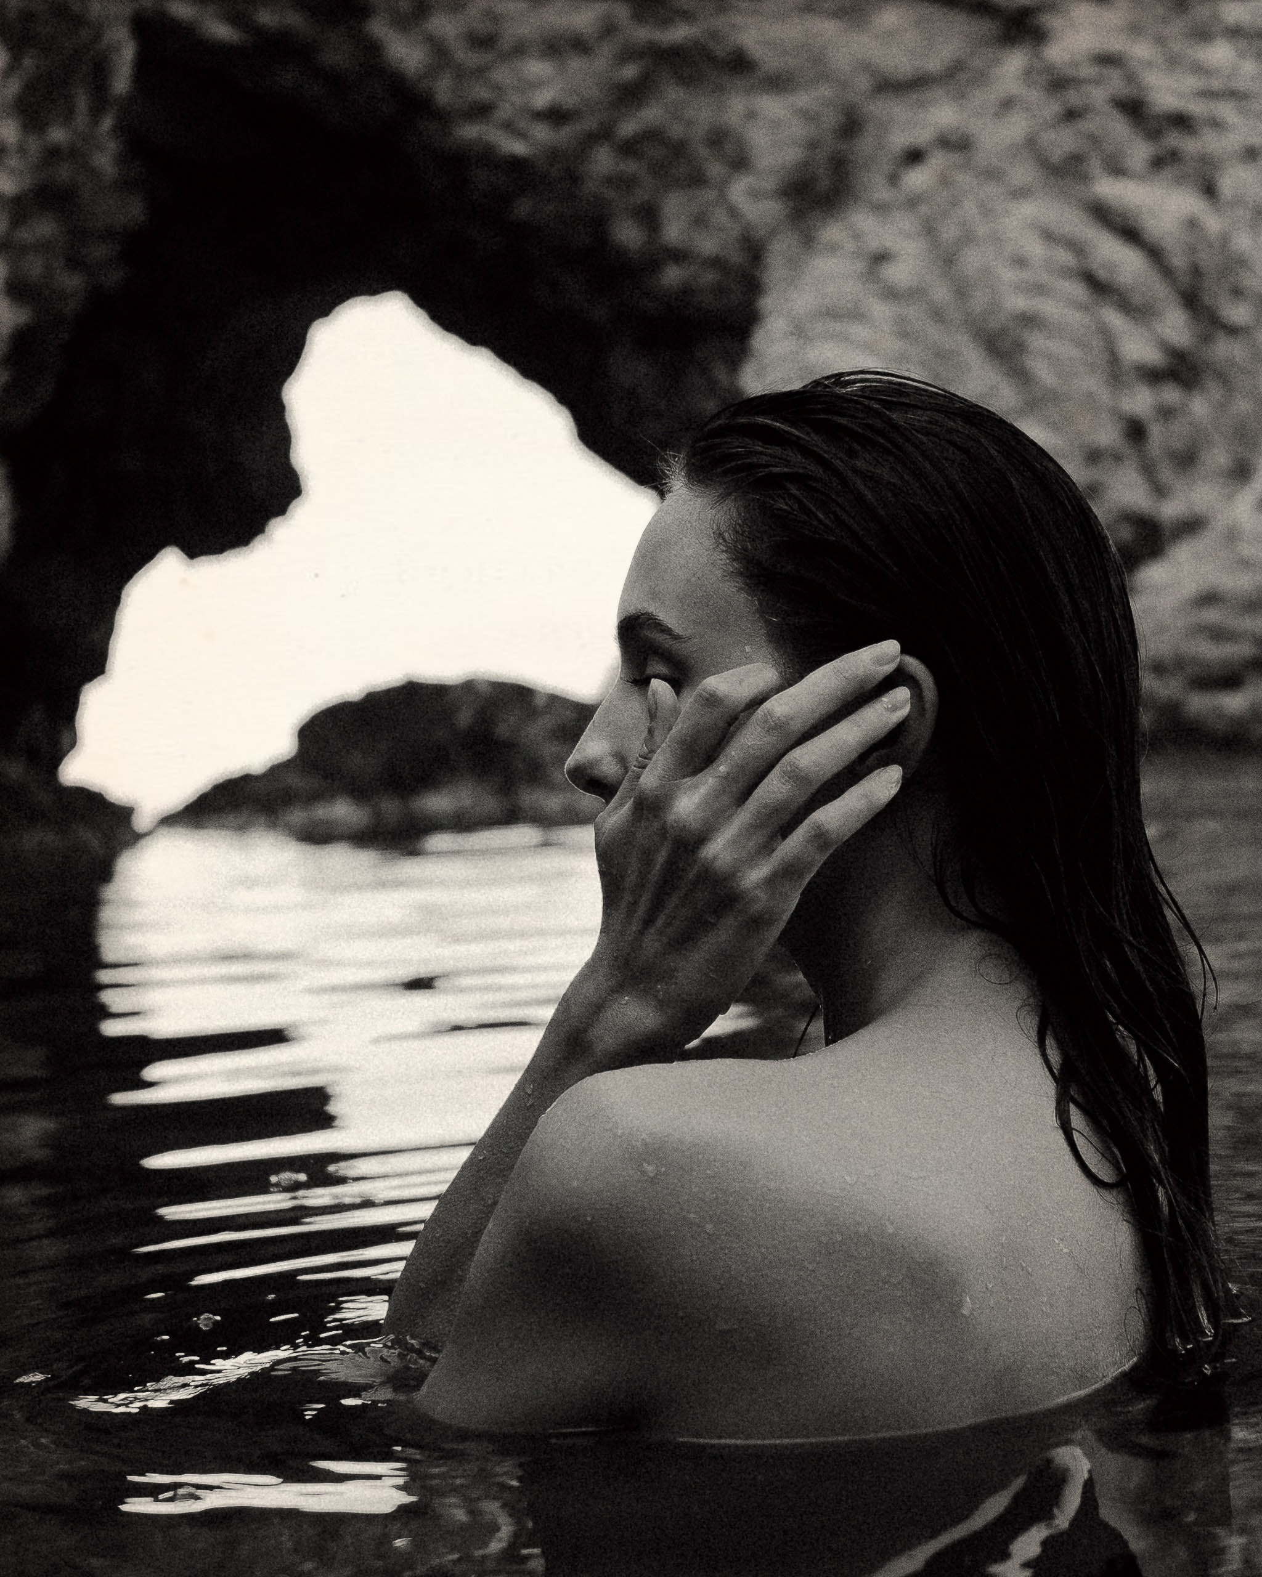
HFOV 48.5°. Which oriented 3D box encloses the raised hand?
[{"bbox_3d":[0.039,0.017,0.535,0.092,0.178,0.070,31,0,20],"label":"raised hand"}]

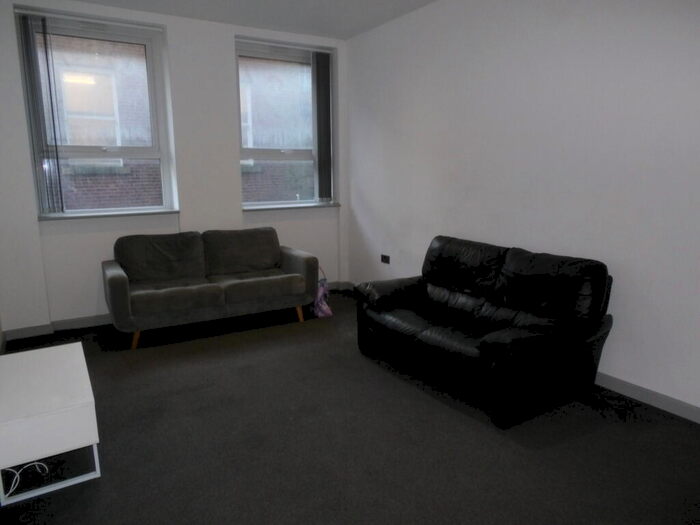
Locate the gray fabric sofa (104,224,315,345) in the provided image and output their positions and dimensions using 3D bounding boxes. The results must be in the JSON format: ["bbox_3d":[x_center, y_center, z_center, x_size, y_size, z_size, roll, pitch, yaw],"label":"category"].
[{"bbox_3d":[-1.232,0.151,4.432,1.754,0.833,0.781,-6,12,-28],"label":"gray fabric sofa"}]

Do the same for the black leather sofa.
[{"bbox_3d":[0.813,0.338,3.319,0.890,0.843,1.500,-7,12,-30],"label":"black leather sofa"}]

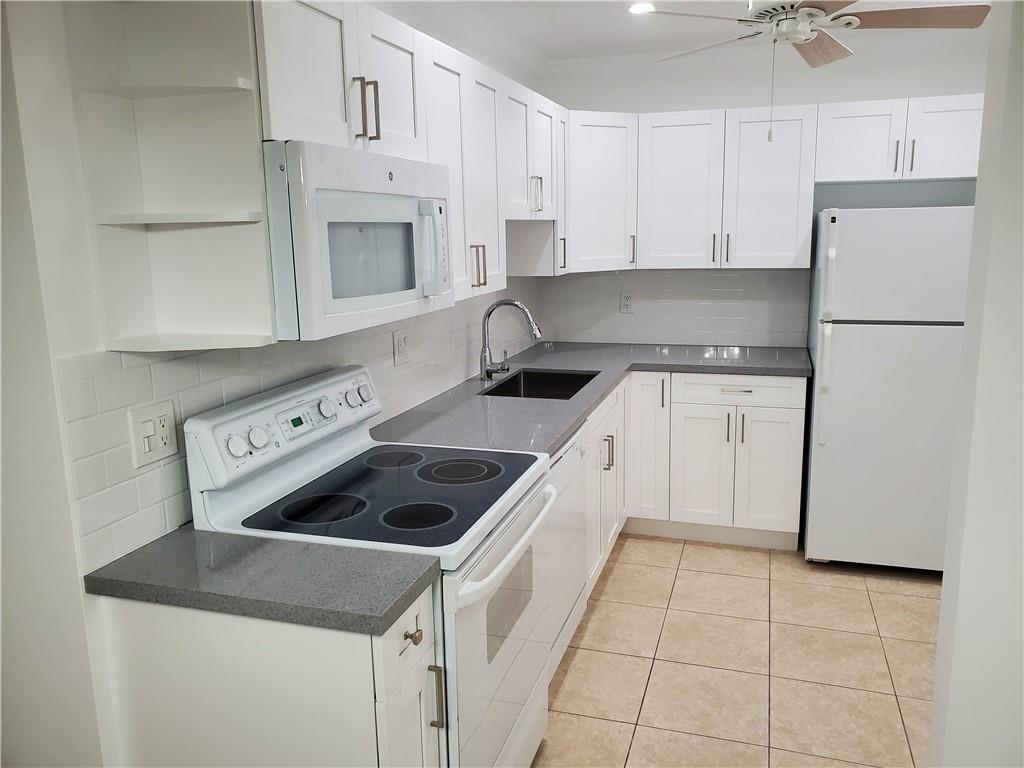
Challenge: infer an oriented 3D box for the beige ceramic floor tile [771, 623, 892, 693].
[{"bbox_3d":[1.172,1.014,2.859,0.403,0.010,0.399,2,12,18],"label":"beige ceramic floor tile"}]

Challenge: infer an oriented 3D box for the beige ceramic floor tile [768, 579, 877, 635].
[{"bbox_3d":[1.299,0.937,3.228,0.405,0.010,0.402,2,12,18],"label":"beige ceramic floor tile"}]

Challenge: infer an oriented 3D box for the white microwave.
[{"bbox_3d":[-0.462,-0.354,1.909,0.420,0.395,0.755,2,12,18],"label":"white microwave"}]

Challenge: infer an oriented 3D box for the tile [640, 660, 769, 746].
[{"bbox_3d":[0.661,1.076,2.613,0.405,0.010,0.402,2,12,18],"label":"tile"}]

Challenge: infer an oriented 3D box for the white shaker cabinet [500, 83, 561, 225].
[{"bbox_3d":[-0.072,-0.934,3.207,0.334,0.502,0.750,2,12,18],"label":"white shaker cabinet"}]

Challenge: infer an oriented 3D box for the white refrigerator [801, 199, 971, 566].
[{"bbox_3d":[1.806,0.005,3.630,0.727,1.636,0.729,2,12,18],"label":"white refrigerator"}]

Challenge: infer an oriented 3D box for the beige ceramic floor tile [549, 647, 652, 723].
[{"bbox_3d":[0.283,1.060,2.736,0.389,0.010,0.401,2,12,18],"label":"beige ceramic floor tile"}]

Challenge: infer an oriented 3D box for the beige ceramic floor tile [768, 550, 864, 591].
[{"bbox_3d":[1.425,0.859,3.599,0.405,0.010,0.402,2,12,18],"label":"beige ceramic floor tile"}]

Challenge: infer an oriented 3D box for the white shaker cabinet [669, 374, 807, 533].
[{"bbox_3d":[1.174,0.269,3.998,0.613,0.758,0.629,2,12,18],"label":"white shaker cabinet"}]

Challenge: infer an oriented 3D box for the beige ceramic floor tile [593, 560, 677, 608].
[{"bbox_3d":[0.536,0.905,3.485,0.389,0.010,0.400,2,12,18],"label":"beige ceramic floor tile"}]

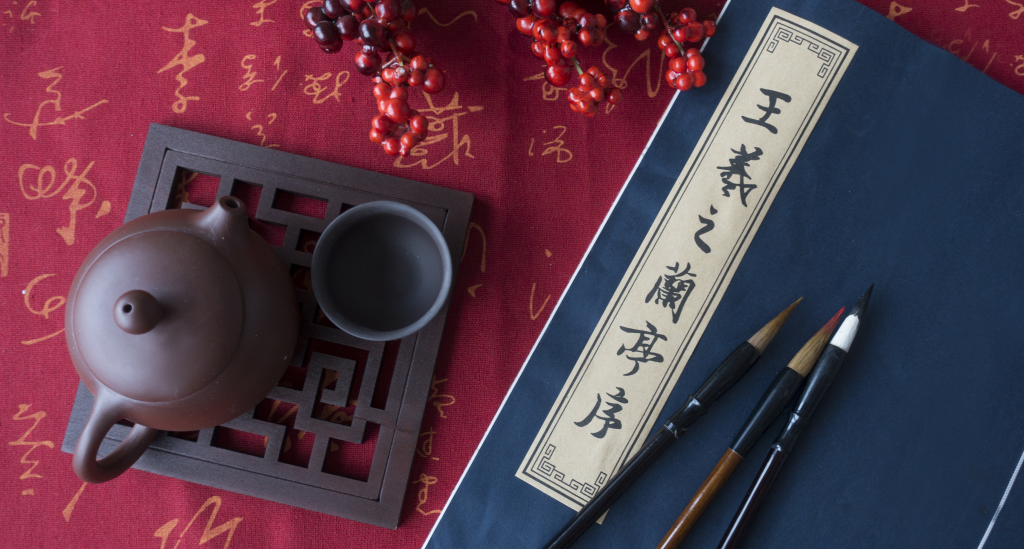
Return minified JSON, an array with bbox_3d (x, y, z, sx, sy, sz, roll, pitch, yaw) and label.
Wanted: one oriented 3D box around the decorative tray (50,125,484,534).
[{"bbox_3d":[-0.098,0.019,0.364,0.138,0.011,0.138,13,84,2],"label":"decorative tray"}]

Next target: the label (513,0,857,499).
[{"bbox_3d":[0.073,-0.007,0.361,0.039,0.001,0.224,29,85,6],"label":"label"}]

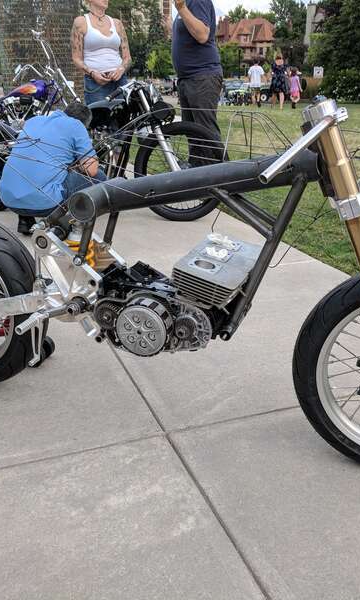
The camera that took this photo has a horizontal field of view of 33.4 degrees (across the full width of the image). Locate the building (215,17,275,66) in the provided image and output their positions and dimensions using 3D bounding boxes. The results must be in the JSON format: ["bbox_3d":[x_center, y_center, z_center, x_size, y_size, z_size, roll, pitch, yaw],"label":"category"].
[{"bbox_3d":[14.340,-56.582,133.596,15.000,12.000,13.000,2,21,5],"label":"building"}]

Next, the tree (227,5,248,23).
[{"bbox_3d":[14.236,-64.493,148.767,10.000,16.000,10.000,2,21,5],"label":"tree"}]

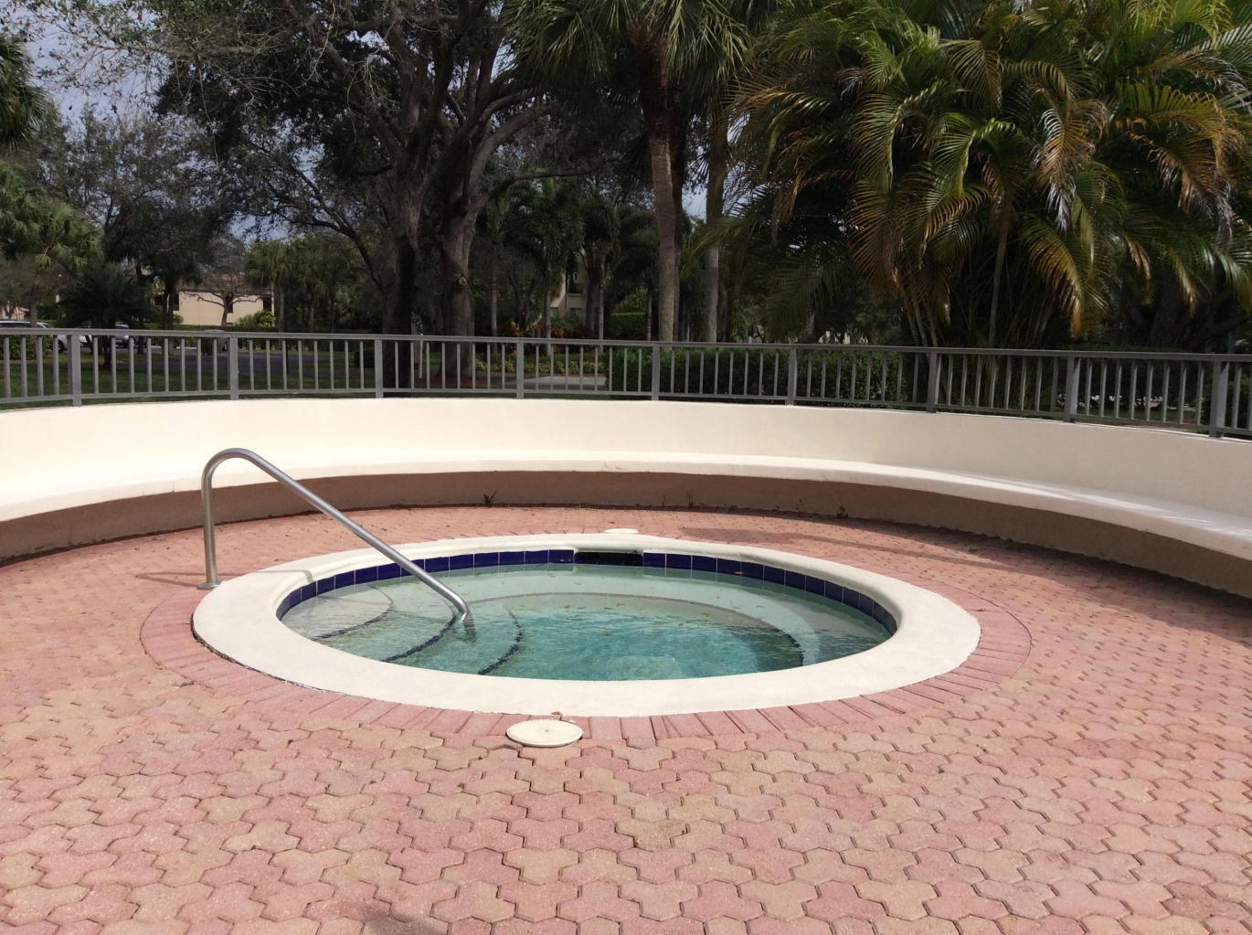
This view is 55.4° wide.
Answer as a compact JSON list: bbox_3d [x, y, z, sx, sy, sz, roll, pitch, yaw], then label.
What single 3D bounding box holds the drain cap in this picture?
[{"bbox_3d":[-0.265,0.873,3.923,0.248,0.025,0.248,1,6,0],"label":"drain cap"}]

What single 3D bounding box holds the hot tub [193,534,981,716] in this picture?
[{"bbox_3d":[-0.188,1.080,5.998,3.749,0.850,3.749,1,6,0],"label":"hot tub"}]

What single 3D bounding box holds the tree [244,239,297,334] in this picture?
[{"bbox_3d":[-19.638,-9.614,66.000,2.871,6.066,2.871,1,6,0],"label":"tree"}]

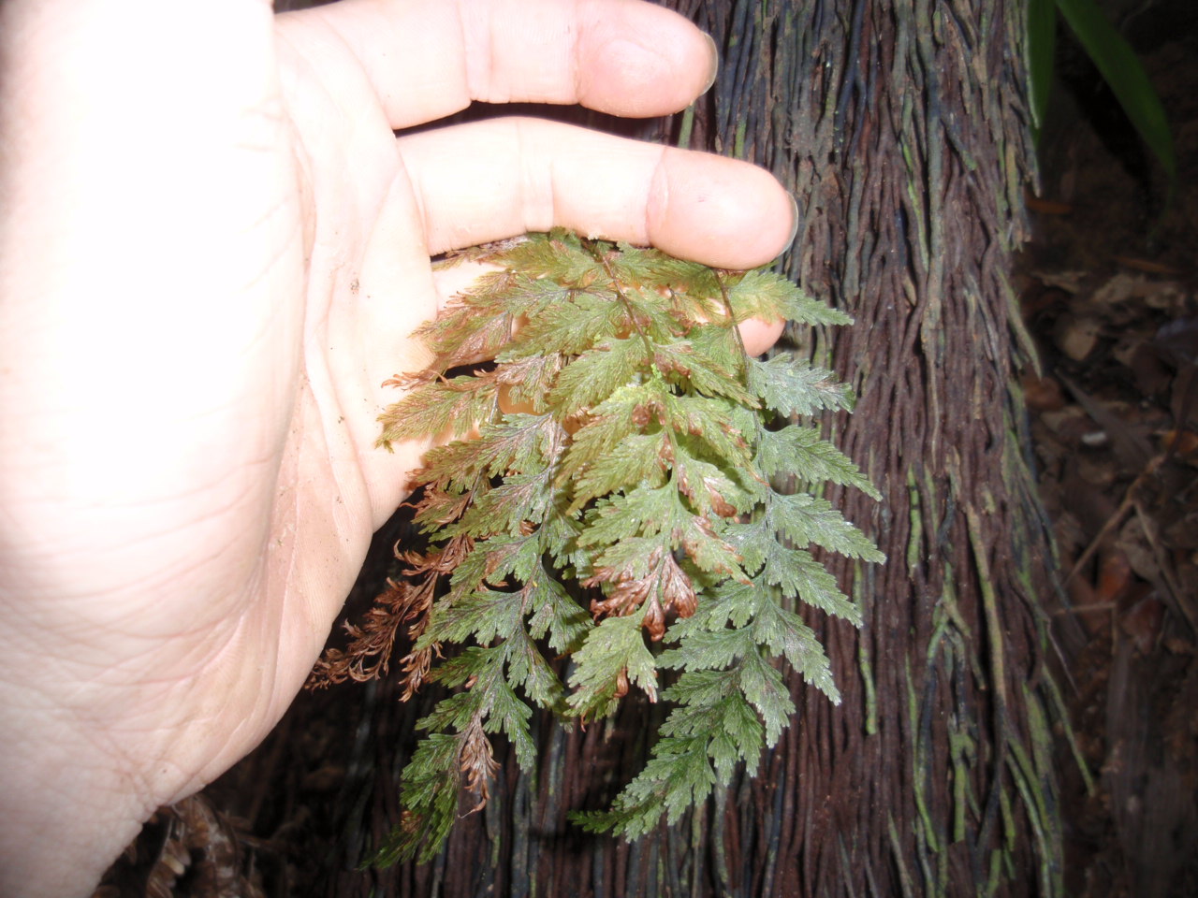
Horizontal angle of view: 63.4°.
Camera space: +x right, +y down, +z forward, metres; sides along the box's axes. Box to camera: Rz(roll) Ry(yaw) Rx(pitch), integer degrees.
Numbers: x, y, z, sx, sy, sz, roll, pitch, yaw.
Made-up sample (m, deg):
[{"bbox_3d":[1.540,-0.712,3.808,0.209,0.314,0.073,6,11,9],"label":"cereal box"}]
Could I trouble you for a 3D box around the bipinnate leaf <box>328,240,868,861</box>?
[{"bbox_3d":[0.000,0.022,0.186,0.108,0.125,0.045,0,20,0],"label":"bipinnate leaf"}]

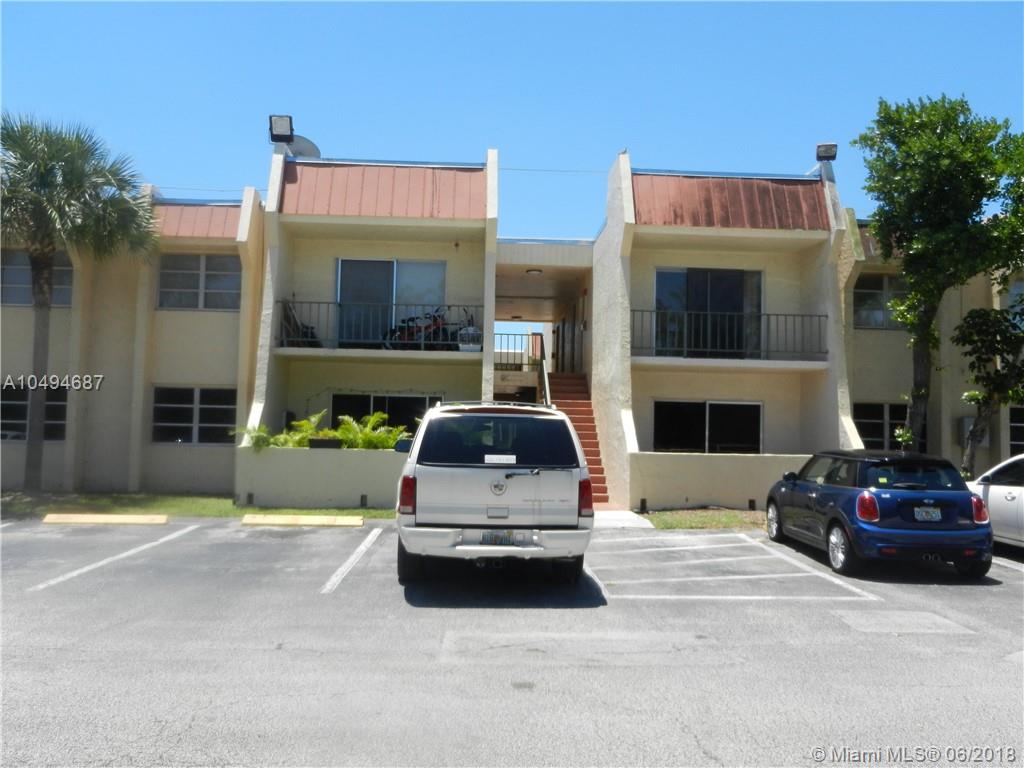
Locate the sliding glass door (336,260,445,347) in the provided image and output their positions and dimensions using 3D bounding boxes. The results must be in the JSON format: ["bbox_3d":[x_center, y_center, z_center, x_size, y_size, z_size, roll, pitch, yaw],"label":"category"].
[{"bbox_3d":[-2.618,-1.666,18.744,2.430,2.070,0.120,1,-3,-2],"label":"sliding glass door"}]

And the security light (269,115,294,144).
[{"bbox_3d":[-4.696,-5.185,17.479,0.490,0.470,0.280,1,-3,0],"label":"security light"}]

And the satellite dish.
[{"bbox_3d":[-4.776,-5.206,19.180,0.850,0.750,0.450,0,-3,30],"label":"satellite dish"}]

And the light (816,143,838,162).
[{"bbox_3d":[6.608,-4.848,17.967,0.440,0.340,0.280,1,-3,-2],"label":"light"}]

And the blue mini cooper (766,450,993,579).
[{"bbox_3d":[4.677,1.608,11.480,1.730,1.414,3.840,1,-3,0],"label":"blue mini cooper"}]

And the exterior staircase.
[{"bbox_3d":[1.416,1.086,19.553,1.030,2.950,3.950,1,-3,-2],"label":"exterior staircase"}]

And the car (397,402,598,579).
[{"bbox_3d":[-0.304,1.225,10.896,2.020,1.930,5.060,1,-3,-4],"label":"car"}]

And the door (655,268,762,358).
[{"bbox_3d":[4.368,-1.499,19.048,2.430,2.070,0.120,1,-3,-2],"label":"door"}]

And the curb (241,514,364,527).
[{"bbox_3d":[-3.279,2.154,13.439,1.850,0.130,0.160,1,-3,-2],"label":"curb"}]

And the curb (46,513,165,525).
[{"bbox_3d":[-6.232,2.081,13.230,1.830,0.130,0.160,1,-3,-2],"label":"curb"}]

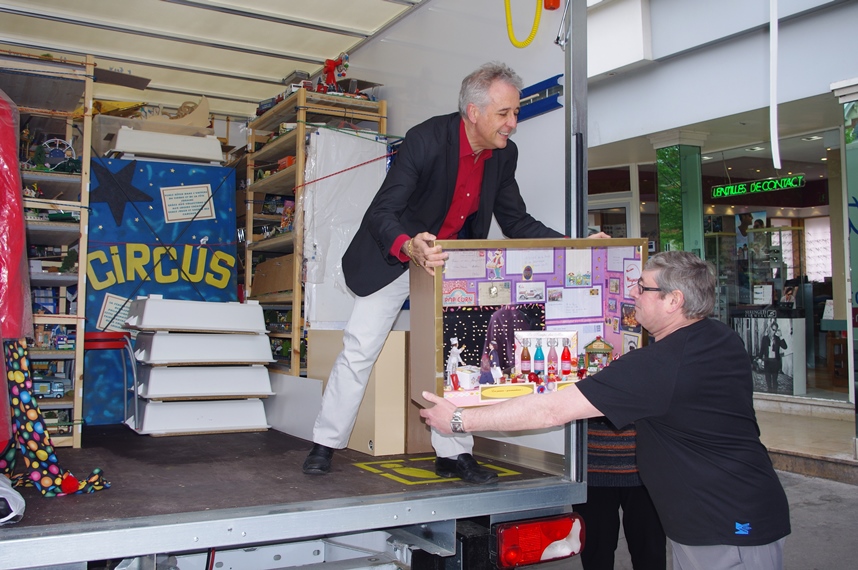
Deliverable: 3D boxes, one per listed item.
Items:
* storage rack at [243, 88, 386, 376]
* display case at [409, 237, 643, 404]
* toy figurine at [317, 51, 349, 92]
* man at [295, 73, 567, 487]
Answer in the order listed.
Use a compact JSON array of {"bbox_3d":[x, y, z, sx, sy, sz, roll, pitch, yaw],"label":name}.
[{"bbox_3d":[-0.687,-0.104,4.613,0.505,1.790,0.890,2,-3,-29],"label":"storage rack"},{"bbox_3d":[0.322,0.113,2.608,0.716,0.517,0.262,-2,4,-17],"label":"display case"},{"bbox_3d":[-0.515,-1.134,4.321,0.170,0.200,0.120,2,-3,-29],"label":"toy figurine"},{"bbox_3d":[0.008,-0.004,2.835,0.880,1.430,0.680,-2,-4,45],"label":"man"}]

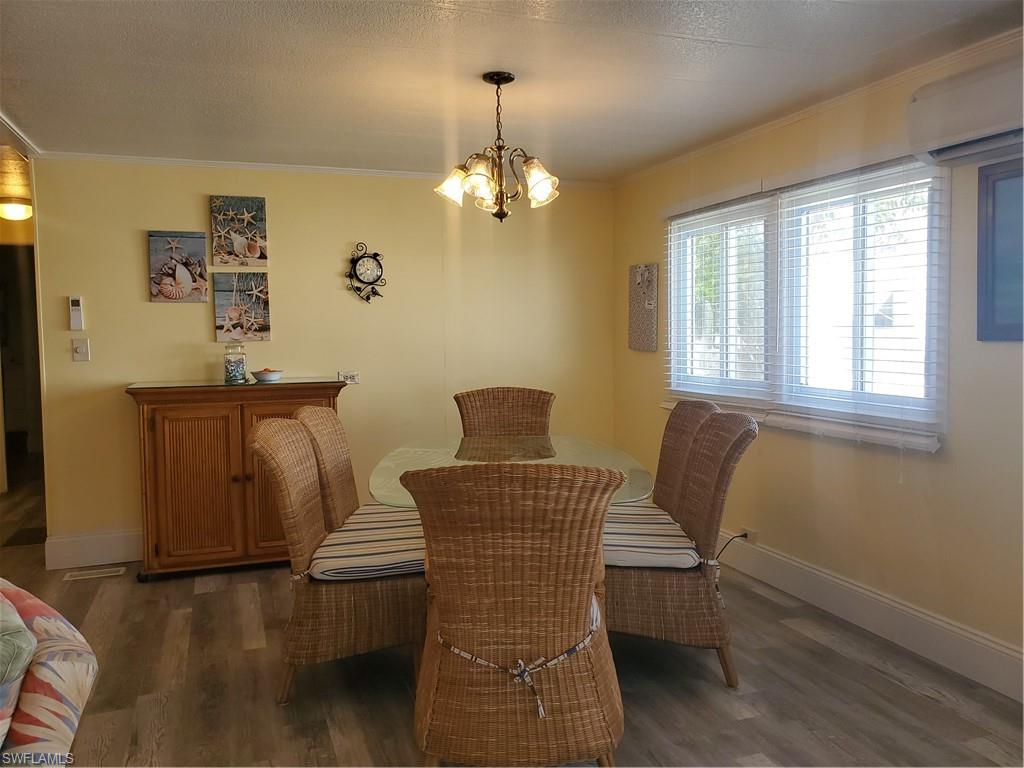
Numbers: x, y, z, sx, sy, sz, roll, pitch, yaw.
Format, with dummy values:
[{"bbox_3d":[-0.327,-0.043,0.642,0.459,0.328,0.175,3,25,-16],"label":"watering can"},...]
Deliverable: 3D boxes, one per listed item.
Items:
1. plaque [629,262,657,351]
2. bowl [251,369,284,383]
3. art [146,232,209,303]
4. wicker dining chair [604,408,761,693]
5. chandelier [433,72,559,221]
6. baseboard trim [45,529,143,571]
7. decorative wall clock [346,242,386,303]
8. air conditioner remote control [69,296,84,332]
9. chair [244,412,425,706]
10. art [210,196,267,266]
[{"bbox_3d":[0.834,-0.485,4.875,0.022,0.540,0.320,-2,3,-22],"label":"plaque"},{"bbox_3d":[-1.309,-0.039,4.115,0.177,0.066,0.177,-2,4,-21],"label":"bowl"},{"bbox_3d":[-1.788,-0.624,4.123,0.283,0.370,0.025,-2,4,-21],"label":"art"},{"bbox_3d":[0.510,0.562,2.827,0.610,0.927,0.549,0,4,4],"label":"wicker dining chair"},{"bbox_3d":[-0.051,-0.873,2.875,0.455,0.532,0.455,0,4,0],"label":"chandelier"},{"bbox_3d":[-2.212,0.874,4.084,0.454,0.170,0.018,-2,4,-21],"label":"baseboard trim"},{"bbox_3d":[-0.845,-0.642,4.458,0.235,0.349,0.050,-2,4,-21],"label":"decorative wall clock"},{"bbox_3d":[-2.379,-0.384,4.204,0.059,0.180,0.027,-2,4,-20],"label":"air conditioner remote control"},{"bbox_3d":[-0.521,0.575,2.741,0.610,0.927,0.549,-1,4,-3],"label":"chair"},{"bbox_3d":[-1.601,-0.893,4.522,0.303,0.403,0.030,-1,3,-16],"label":"art"}]

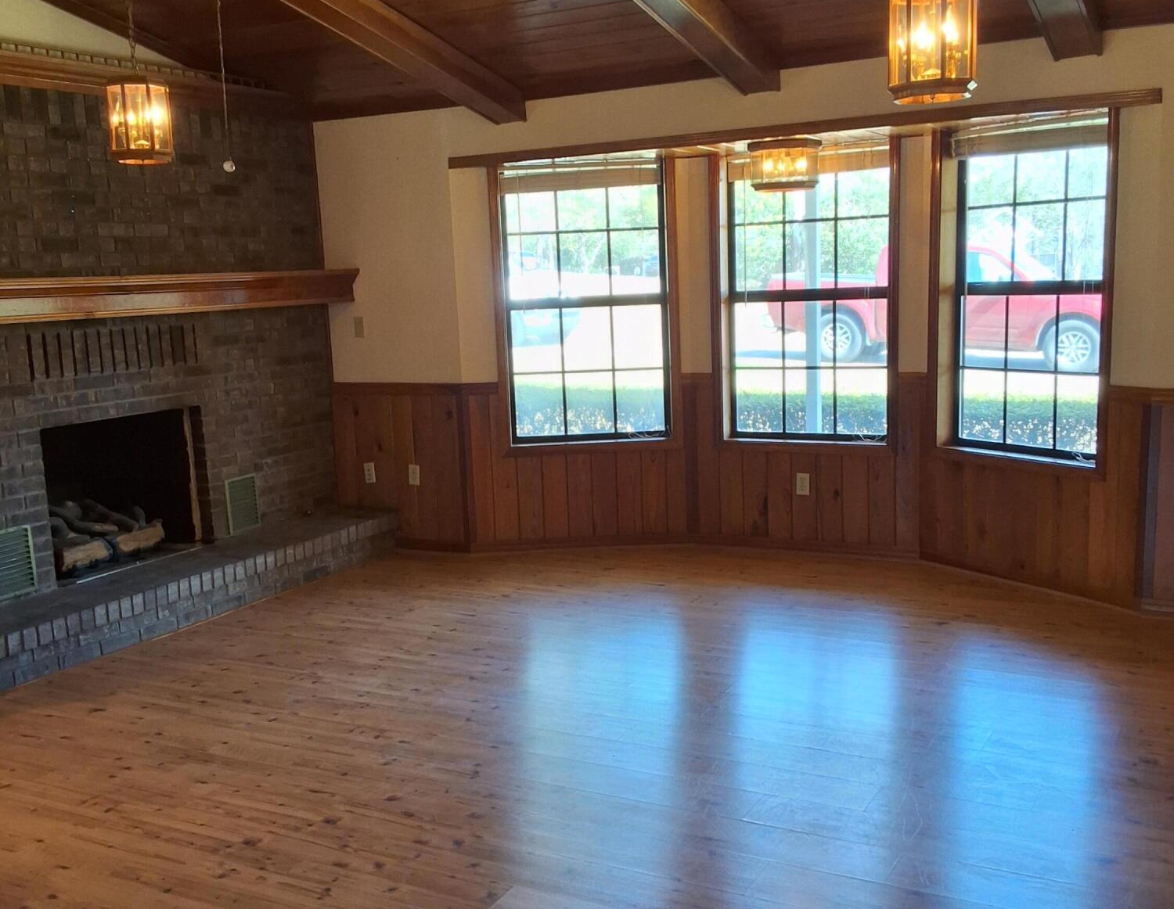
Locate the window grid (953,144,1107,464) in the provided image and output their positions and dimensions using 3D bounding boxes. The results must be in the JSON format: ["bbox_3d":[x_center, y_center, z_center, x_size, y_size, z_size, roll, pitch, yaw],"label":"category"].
[{"bbox_3d":[2.004,-0.734,5.746,0.100,1.530,0.930,-7,10,-30],"label":"window grid"}]

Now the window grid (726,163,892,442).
[{"bbox_3d":[1.135,-0.806,6.558,0.900,1.480,0.080,2,9,27],"label":"window grid"}]

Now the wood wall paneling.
[{"bbox_3d":[0.609,0.075,6.511,4.290,0.930,0.680,2,9,28],"label":"wood wall paneling"}]

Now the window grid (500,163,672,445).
[{"bbox_3d":[-0.001,-0.818,6.821,0.920,1.530,0.100,-2,8,-1],"label":"window grid"}]

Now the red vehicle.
[{"bbox_3d":[5.680,-2.280,19.460,5.450,1.800,1.850,2,9,28],"label":"red vehicle"}]

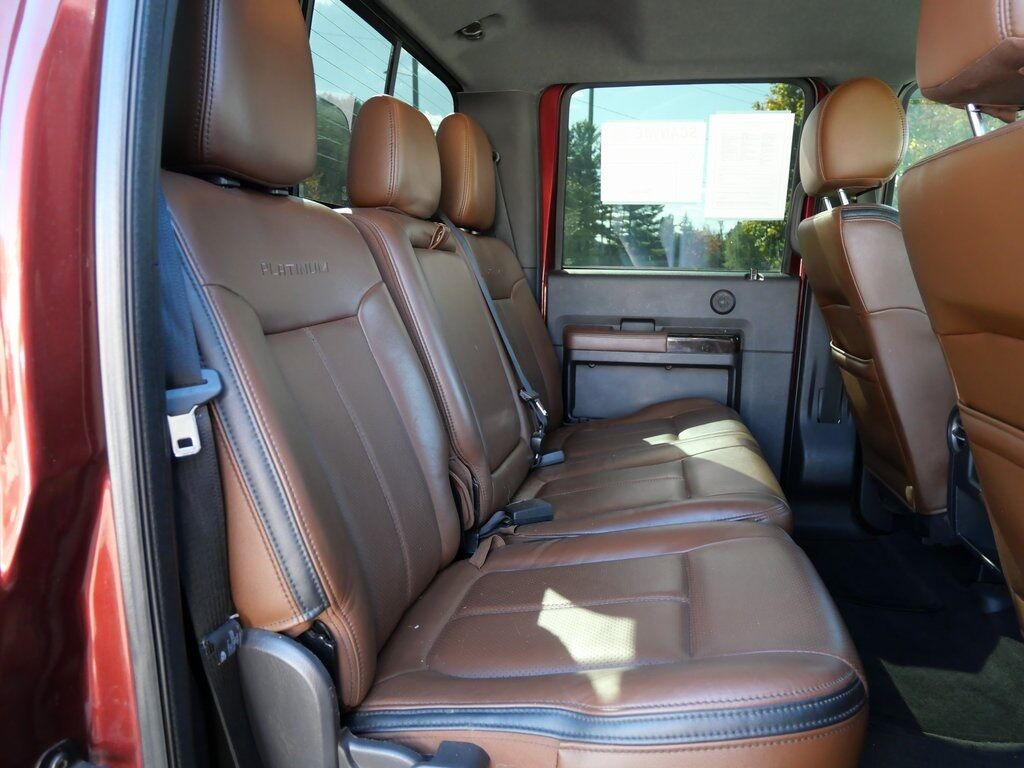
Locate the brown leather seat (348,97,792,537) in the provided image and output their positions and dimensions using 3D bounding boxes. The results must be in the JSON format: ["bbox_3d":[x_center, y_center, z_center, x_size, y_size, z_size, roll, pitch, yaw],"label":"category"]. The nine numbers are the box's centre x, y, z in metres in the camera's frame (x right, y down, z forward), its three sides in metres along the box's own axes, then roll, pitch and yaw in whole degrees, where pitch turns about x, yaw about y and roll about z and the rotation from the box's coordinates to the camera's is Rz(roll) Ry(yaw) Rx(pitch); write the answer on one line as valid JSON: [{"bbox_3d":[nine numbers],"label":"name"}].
[{"bbox_3d":[0.133,-0.151,1.538,0.790,0.932,0.895,3,9,11],"label":"brown leather seat"}]

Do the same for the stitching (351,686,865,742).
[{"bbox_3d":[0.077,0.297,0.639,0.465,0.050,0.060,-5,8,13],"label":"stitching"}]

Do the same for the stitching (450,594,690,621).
[{"bbox_3d":[0.068,0.272,0.865,0.295,0.015,0.018,-9,7,13],"label":"stitching"}]

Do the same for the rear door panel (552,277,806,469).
[{"bbox_3d":[0.441,-0.004,2.031,0.687,0.617,0.130,3,9,11],"label":"rear door panel"}]

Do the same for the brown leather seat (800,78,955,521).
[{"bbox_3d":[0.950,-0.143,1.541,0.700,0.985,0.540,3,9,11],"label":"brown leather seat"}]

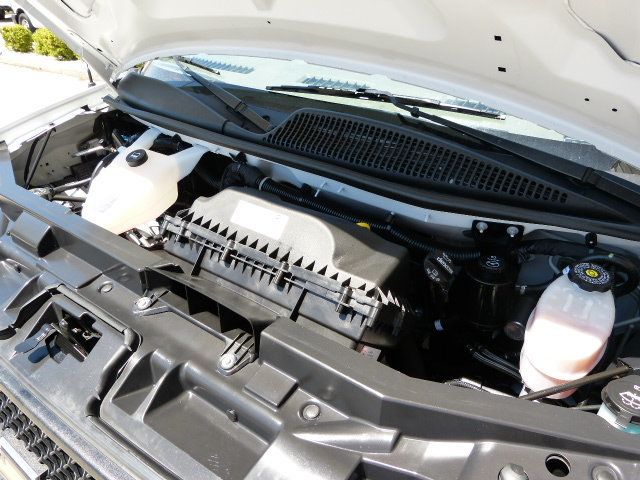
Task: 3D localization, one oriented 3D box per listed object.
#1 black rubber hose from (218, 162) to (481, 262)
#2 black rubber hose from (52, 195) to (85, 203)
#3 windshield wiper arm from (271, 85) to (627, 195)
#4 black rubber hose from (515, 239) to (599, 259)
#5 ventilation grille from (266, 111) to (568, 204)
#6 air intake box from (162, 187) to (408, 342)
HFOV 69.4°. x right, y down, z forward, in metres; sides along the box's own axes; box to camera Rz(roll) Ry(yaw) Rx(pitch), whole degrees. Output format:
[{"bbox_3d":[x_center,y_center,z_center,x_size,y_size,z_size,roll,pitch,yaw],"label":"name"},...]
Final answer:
[{"bbox_3d":[0.021,-0.063,0.837,0.544,0.062,0.058,20,40,28],"label":"black rubber hose"},{"bbox_3d":[-0.626,-0.103,1.150,0.100,0.018,0.018,8,35,18],"label":"black rubber hose"},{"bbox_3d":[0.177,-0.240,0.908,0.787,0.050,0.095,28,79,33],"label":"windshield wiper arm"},{"bbox_3d":[0.337,0.013,0.657,0.111,0.028,0.028,-3,31,26],"label":"black rubber hose"},{"bbox_3d":[0.136,-0.165,0.830,0.580,0.045,0.110,19,68,32],"label":"ventilation grille"},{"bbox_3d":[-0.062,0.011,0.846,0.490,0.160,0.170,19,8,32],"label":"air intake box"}]

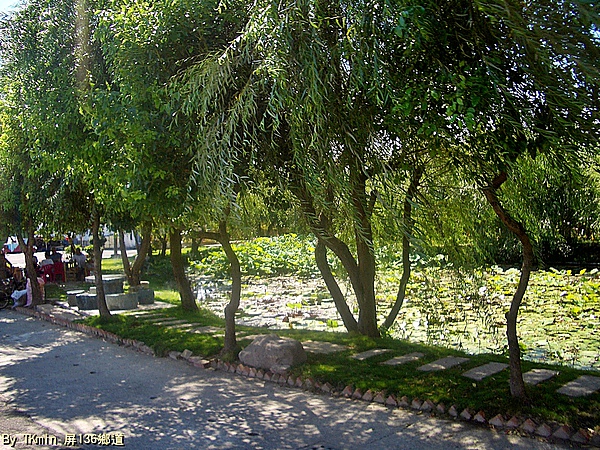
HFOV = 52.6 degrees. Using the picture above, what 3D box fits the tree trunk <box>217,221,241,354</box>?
[{"bbox_3d":[-0.941,0.823,7.985,0.300,1.750,0.260,0,-1,0],"label":"tree trunk"}]

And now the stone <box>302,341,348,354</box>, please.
[{"bbox_3d":[0.348,1.713,8.444,0.376,0.050,0.644,-1,-2,40],"label":"stone"}]

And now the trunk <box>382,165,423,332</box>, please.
[{"bbox_3d":[1.723,0.378,10.200,0.670,2.720,0.450,0,-1,0],"label":"trunk"}]

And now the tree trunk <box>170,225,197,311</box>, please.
[{"bbox_3d":[-2.432,0.921,12.556,0.520,1.760,0.420,0,-1,0],"label":"tree trunk"}]

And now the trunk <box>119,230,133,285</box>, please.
[{"bbox_3d":[-4.775,0.889,16.600,0.380,1.480,0.300,0,-1,0],"label":"trunk"}]

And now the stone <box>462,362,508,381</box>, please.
[{"bbox_3d":[2.117,1.679,6.906,0.291,0.050,0.699,-1,-2,39],"label":"stone"}]

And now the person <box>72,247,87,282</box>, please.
[{"bbox_3d":[-7.632,1.333,21.000,0.480,1.170,0.580,-1,-1,30],"label":"person"}]

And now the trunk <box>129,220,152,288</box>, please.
[{"bbox_3d":[-4.364,0.821,16.600,0.660,1.890,0.420,0,-1,0],"label":"trunk"}]

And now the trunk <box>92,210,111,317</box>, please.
[{"bbox_3d":[-4.057,0.807,12.400,0.370,2.210,0.300,0,-1,0],"label":"trunk"}]

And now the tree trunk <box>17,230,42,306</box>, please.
[{"bbox_3d":[-6.149,0.989,13.792,0.500,1.710,0.400,0,-1,0],"label":"tree trunk"}]

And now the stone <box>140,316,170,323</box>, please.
[{"bbox_3d":[-2.647,1.778,11.350,0.644,0.050,0.301,1,-2,-39],"label":"stone"}]

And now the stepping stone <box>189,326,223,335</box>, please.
[{"bbox_3d":[-1.542,1.748,10.002,0.338,0.050,0.644,-1,-2,44],"label":"stepping stone"}]

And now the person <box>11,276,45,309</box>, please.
[{"bbox_3d":[-6.534,1.612,14.600,0.650,0.800,0.600,1,-2,-34],"label":"person"}]

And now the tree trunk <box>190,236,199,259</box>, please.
[{"bbox_3d":[-5.565,1.187,32.000,0.380,1.150,0.360,0,-1,0],"label":"tree trunk"}]

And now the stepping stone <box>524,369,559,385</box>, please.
[{"bbox_3d":[2.542,1.672,6.605,0.273,0.050,0.644,-1,-2,41],"label":"stepping stone"}]

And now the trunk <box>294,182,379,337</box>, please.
[{"bbox_3d":[0.596,0.563,9.900,1.370,2.510,0.700,0,-1,0],"label":"trunk"}]

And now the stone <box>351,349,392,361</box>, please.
[{"bbox_3d":[0.946,1.788,8.223,0.290,0.070,0.820,-1,-2,36],"label":"stone"}]

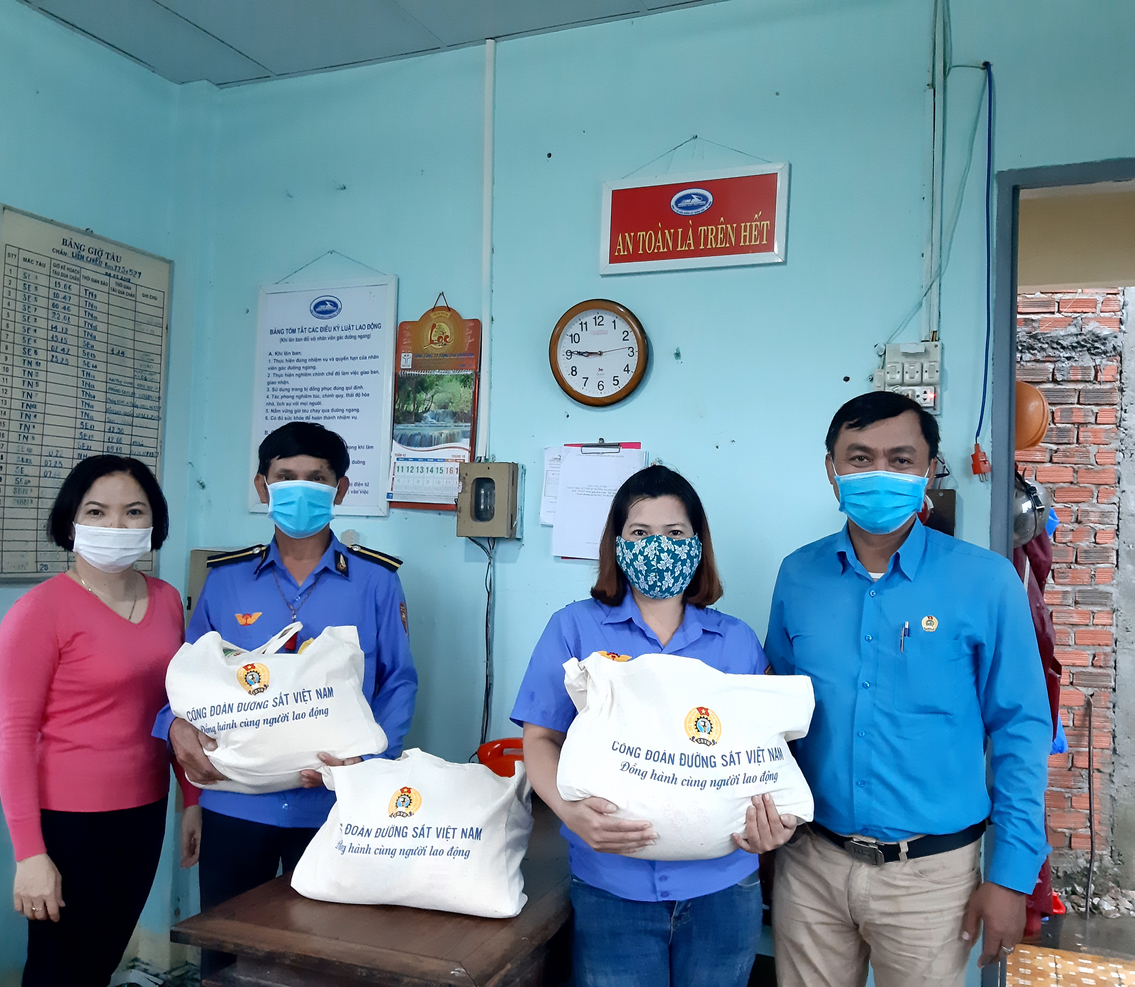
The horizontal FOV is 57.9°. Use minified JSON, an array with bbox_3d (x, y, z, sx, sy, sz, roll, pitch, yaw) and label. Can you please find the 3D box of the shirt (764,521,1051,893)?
[{"bbox_3d":[0.576,0.351,1.750,0.480,0.600,0.290,1,-2,27],"label":"shirt"}]

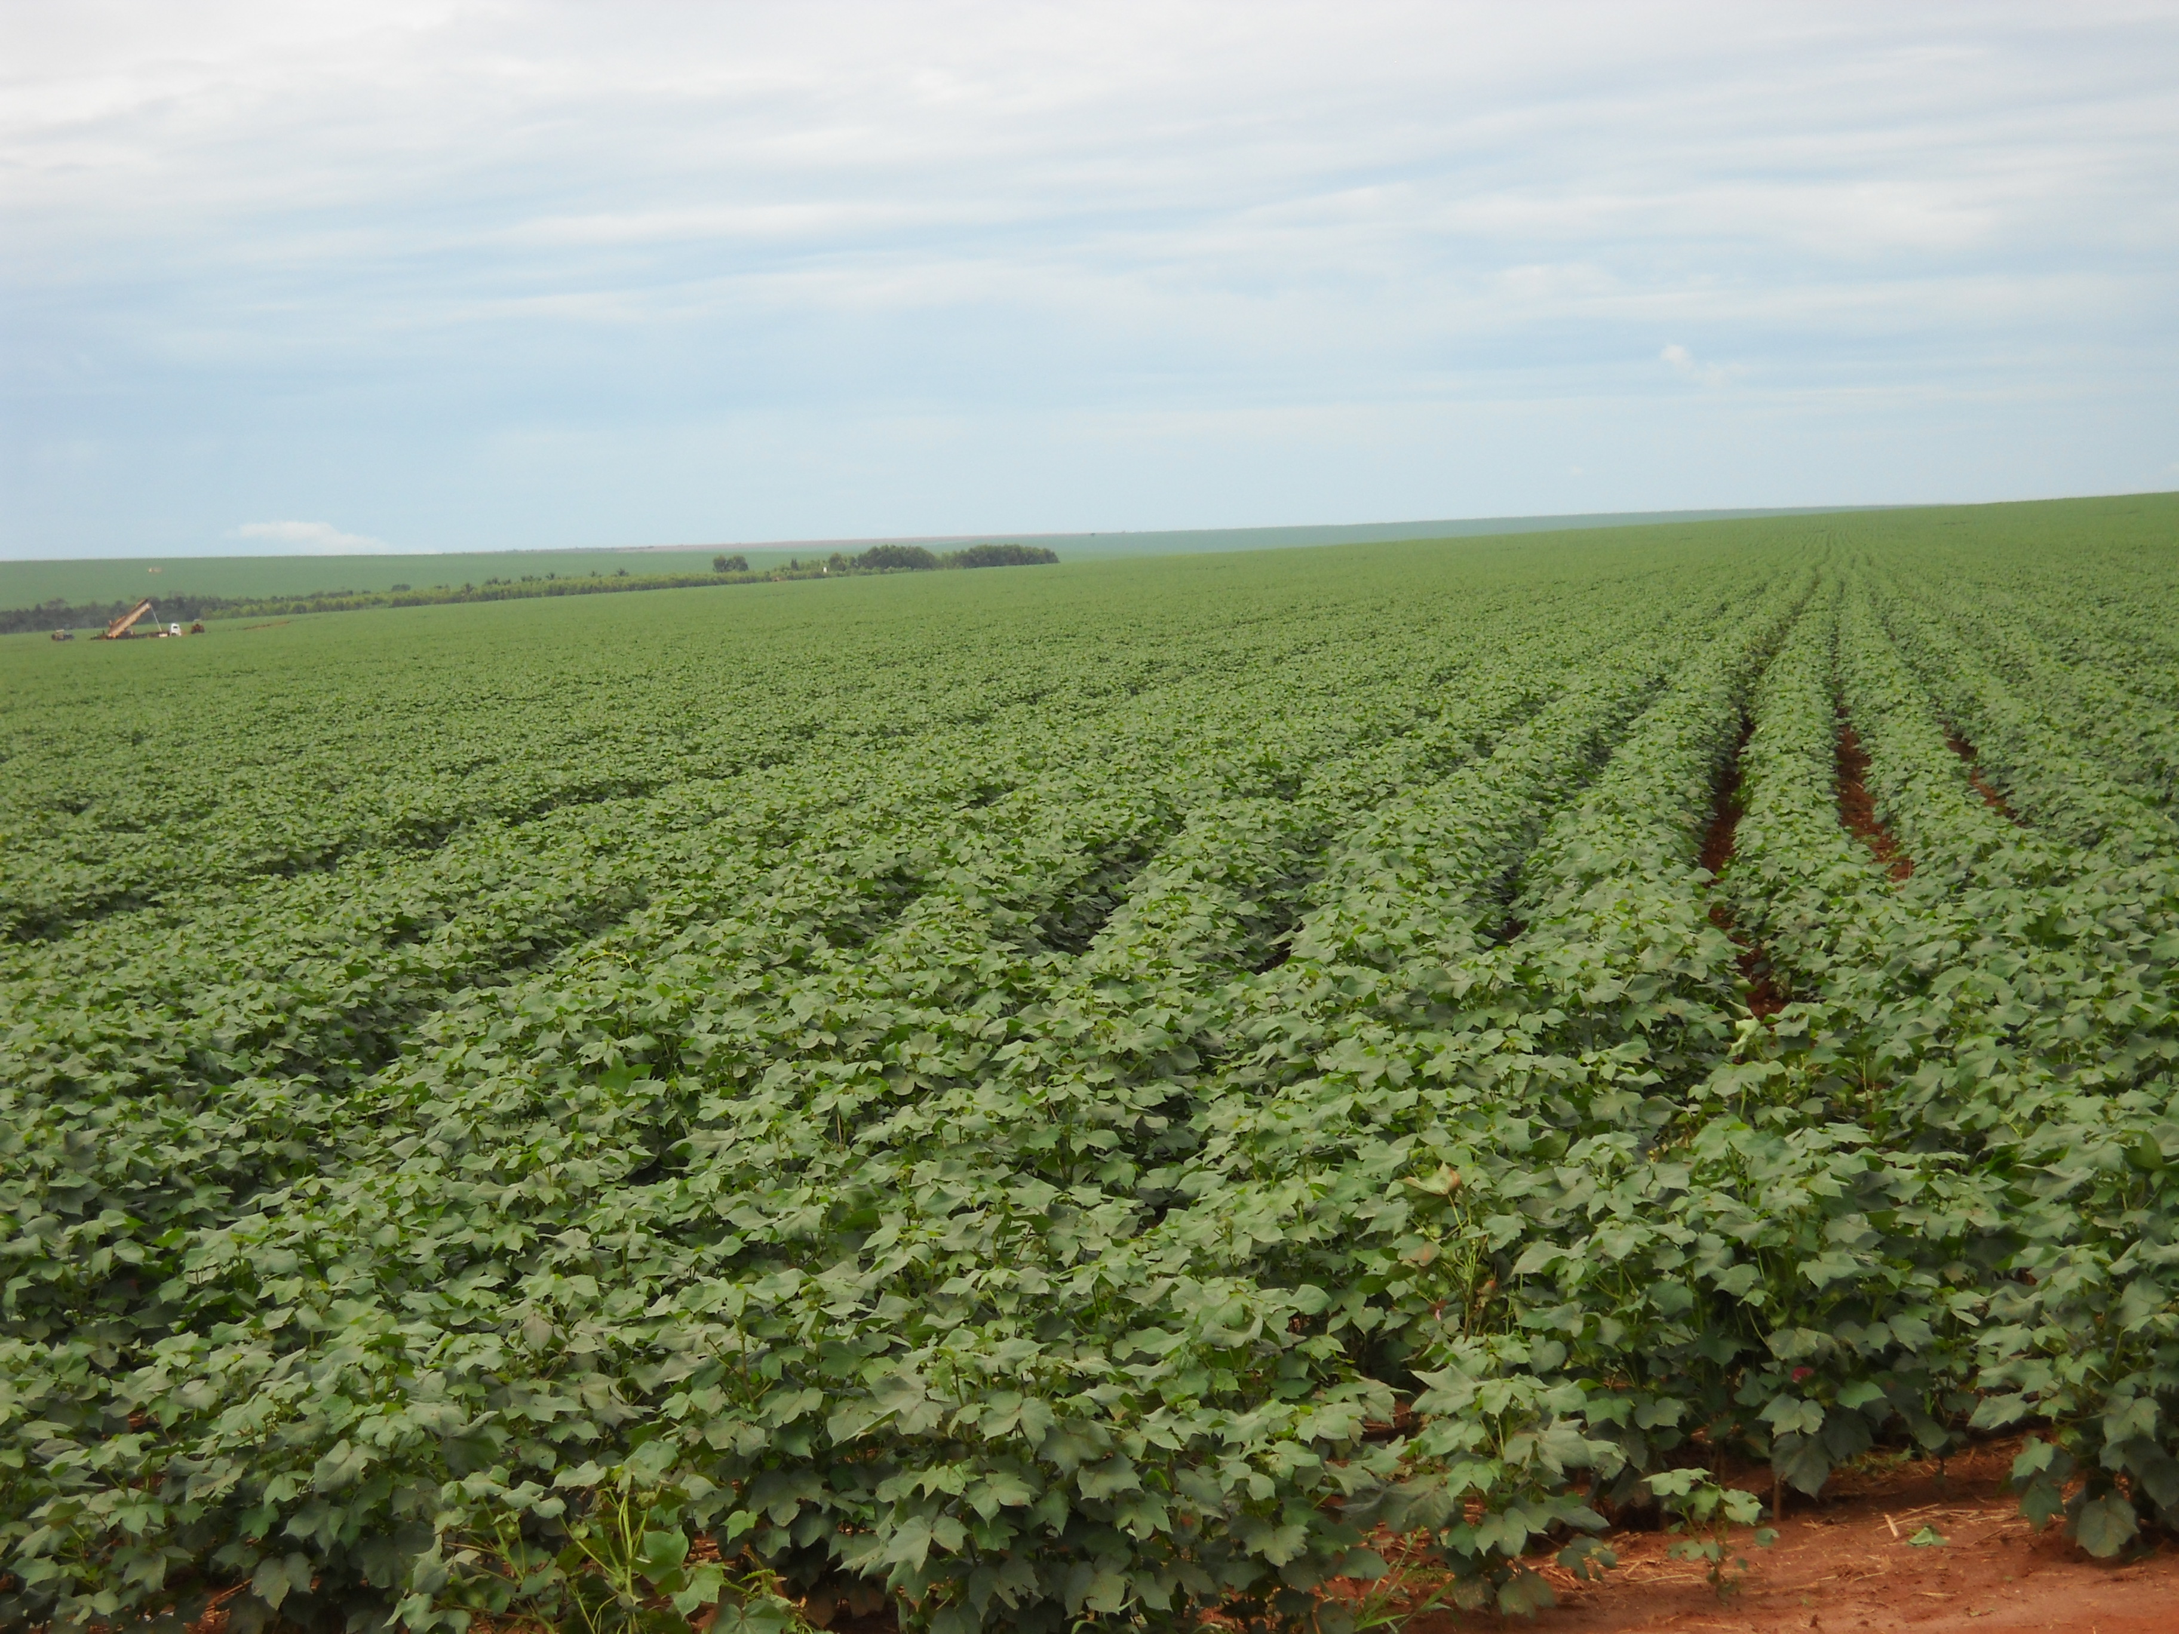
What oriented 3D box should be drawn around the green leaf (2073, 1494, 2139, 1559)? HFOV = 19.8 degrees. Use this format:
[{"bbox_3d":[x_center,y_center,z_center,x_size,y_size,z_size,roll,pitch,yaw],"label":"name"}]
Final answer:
[{"bbox_3d":[1.617,1.126,9.900,0.098,0.105,0.035,-1,-15,9],"label":"green leaf"}]

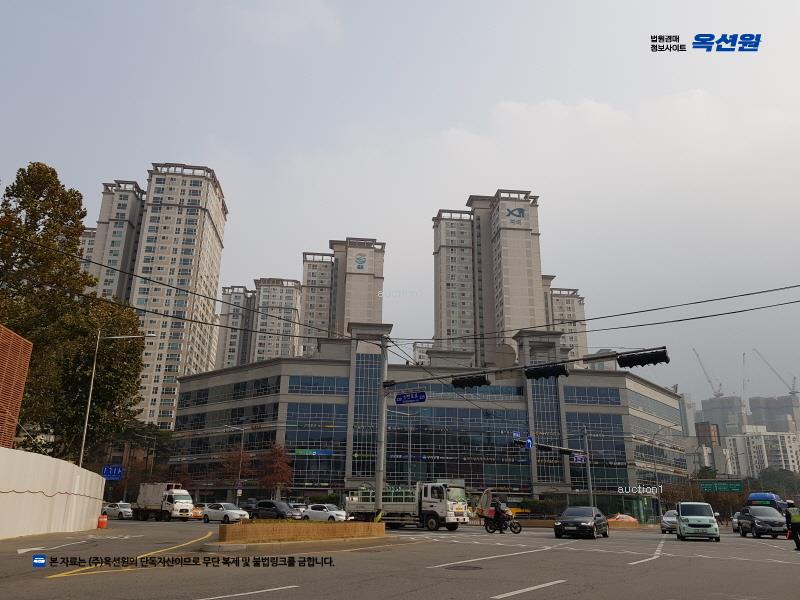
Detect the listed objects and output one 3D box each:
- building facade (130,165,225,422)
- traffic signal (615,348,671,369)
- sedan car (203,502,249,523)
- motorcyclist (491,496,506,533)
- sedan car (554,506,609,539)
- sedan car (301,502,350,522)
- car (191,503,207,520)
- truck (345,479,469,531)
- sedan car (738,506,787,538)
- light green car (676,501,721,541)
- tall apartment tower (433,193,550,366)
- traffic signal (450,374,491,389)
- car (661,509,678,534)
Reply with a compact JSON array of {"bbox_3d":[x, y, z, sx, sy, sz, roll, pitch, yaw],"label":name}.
[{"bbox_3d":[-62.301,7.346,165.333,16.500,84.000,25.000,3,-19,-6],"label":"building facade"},{"bbox_3d":[7.664,1.902,18.920,1.420,0.370,0.360,-10,-21,31],"label":"traffic signal"},{"bbox_3d":[-14.066,17.331,48.800,4.500,1.480,1.780,-14,-23,37],"label":"sedan car"},{"bbox_3d":[5.196,11.296,31.600,0.850,1.750,0.620,-2,-19,9],"label":"motorcyclist"},{"bbox_3d":[8.990,10.892,29.499,1.860,1.460,4.880,-9,-20,27],"label":"sedan car"},{"bbox_3d":[-6.332,17.712,50.144,4.350,1.460,1.780,-11,-22,30],"label":"sedan car"},{"bbox_3d":[-18.380,19.590,55.500,1.830,1.470,4.700,2,-19,-3],"label":"car"},{"bbox_3d":[0.343,13.529,39.869,8.400,3.000,2.350,-13,-23,36],"label":"truck"},{"bbox_3d":[20.870,12.740,34.500,1.850,1.660,4.650,-5,-19,16],"label":"sedan car"},{"bbox_3d":[14.068,10.509,28.586,1.600,1.690,3.600,-6,-19,19],"label":"light green car"},{"bbox_3d":[25.855,11.275,173.578,30.000,84.000,24.000,3,-19,-5],"label":"tall apartment tower"},{"bbox_3d":[2.735,3.143,23.005,1.420,0.370,0.360,-10,-21,31],"label":"traffic signal"},{"bbox_3d":[18.287,14.402,39.067,1.820,1.460,4.700,-8,-20,26],"label":"car"}]

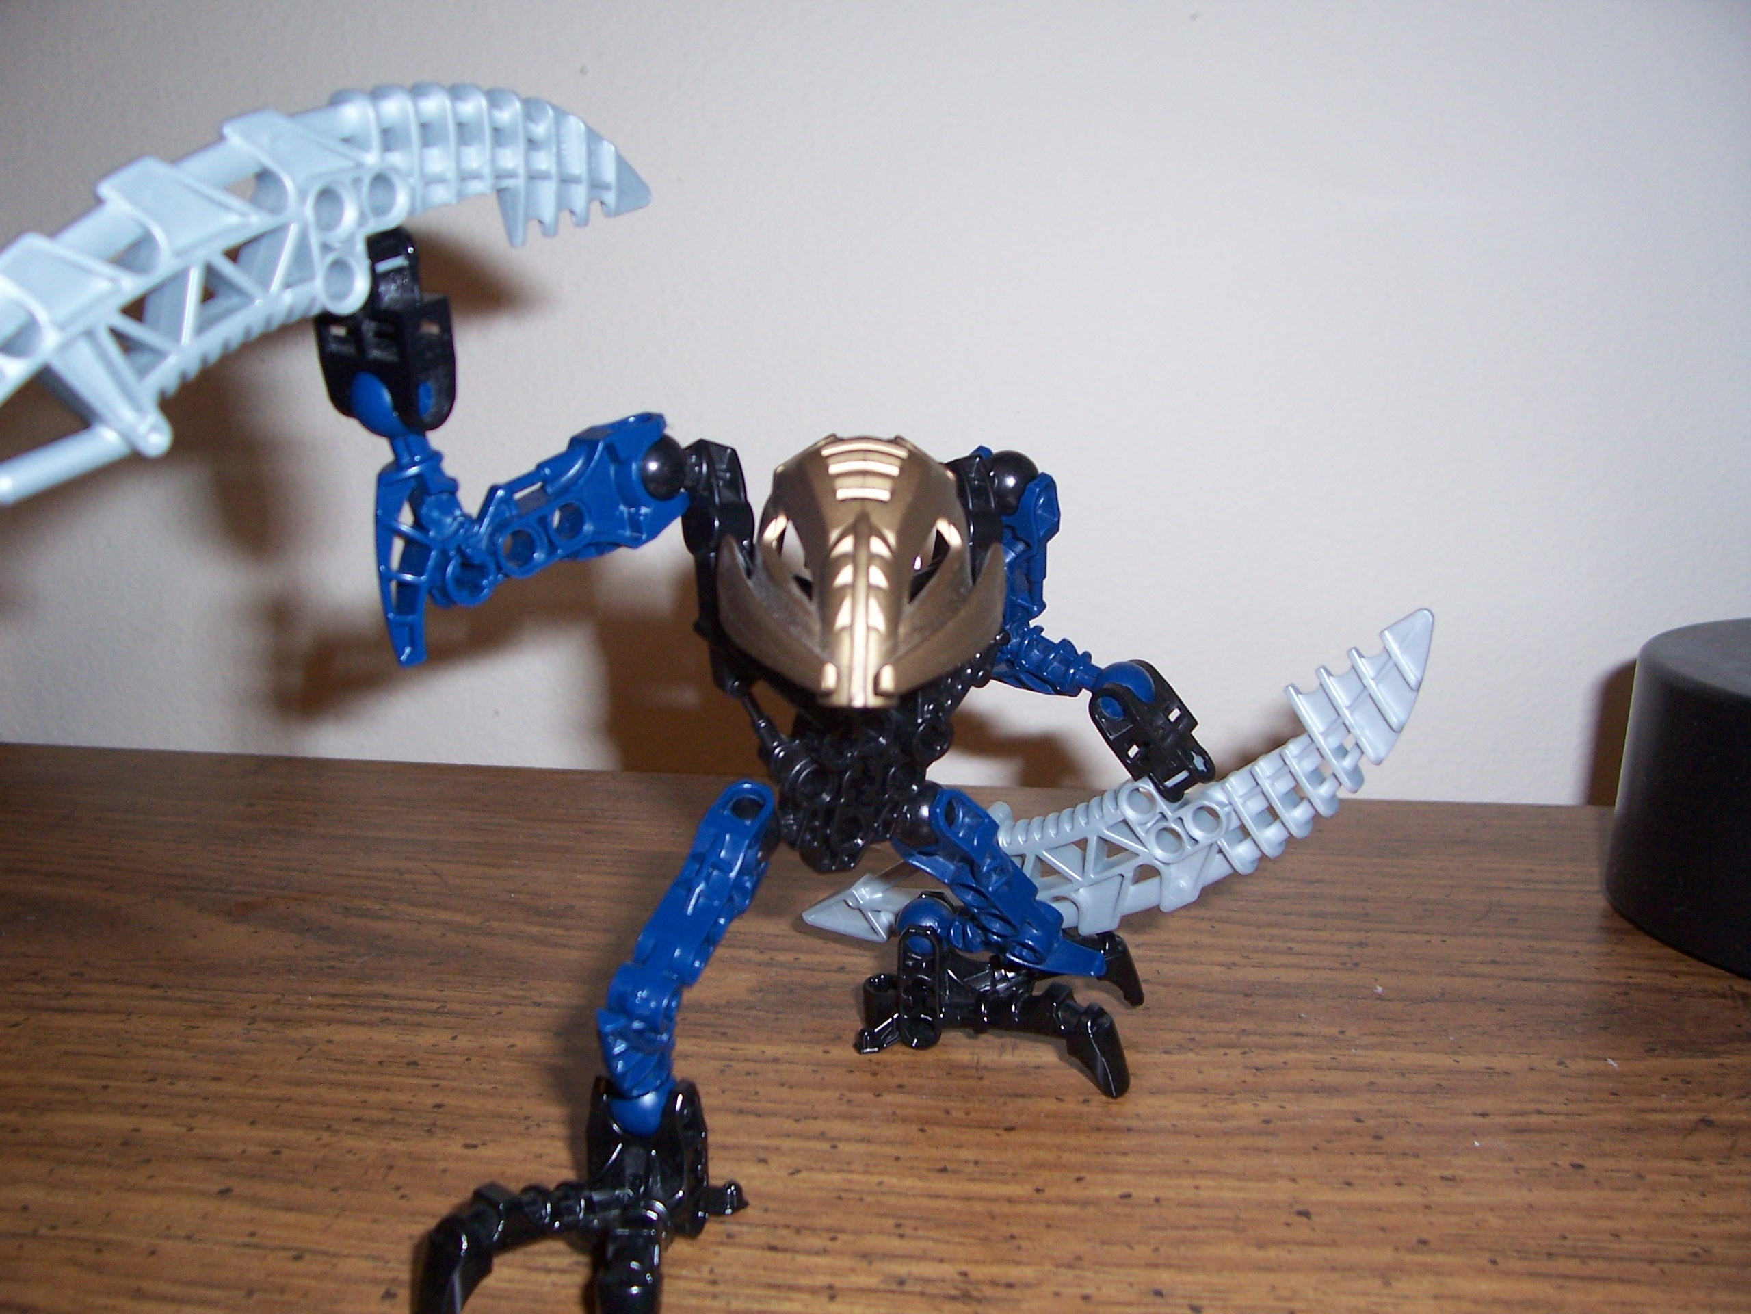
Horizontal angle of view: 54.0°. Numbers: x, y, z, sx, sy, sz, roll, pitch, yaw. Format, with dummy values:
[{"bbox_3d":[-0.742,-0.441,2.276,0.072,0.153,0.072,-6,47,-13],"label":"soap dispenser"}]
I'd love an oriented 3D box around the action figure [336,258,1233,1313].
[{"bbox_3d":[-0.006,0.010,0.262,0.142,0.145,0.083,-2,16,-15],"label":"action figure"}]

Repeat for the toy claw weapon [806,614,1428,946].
[{"bbox_3d":[0.041,0.032,0.295,0.133,0.032,0.014,-30,-1,31],"label":"toy claw weapon"}]

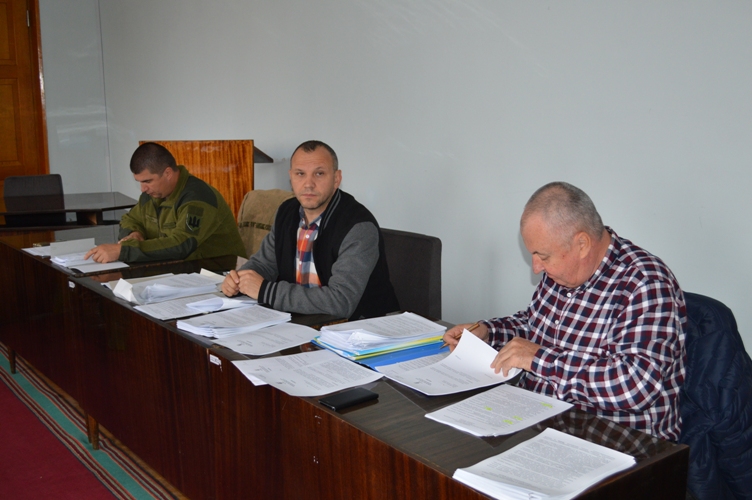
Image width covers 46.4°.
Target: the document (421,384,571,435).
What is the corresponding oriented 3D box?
[{"bbox_3d":[0.290,0.373,2.069,0.297,0.011,0.210,-10,14,-40],"label":"document"}]

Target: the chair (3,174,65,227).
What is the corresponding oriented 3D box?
[{"bbox_3d":[-2.375,-0.088,6.181,0.440,0.841,0.520,-5,12,-23],"label":"chair"}]

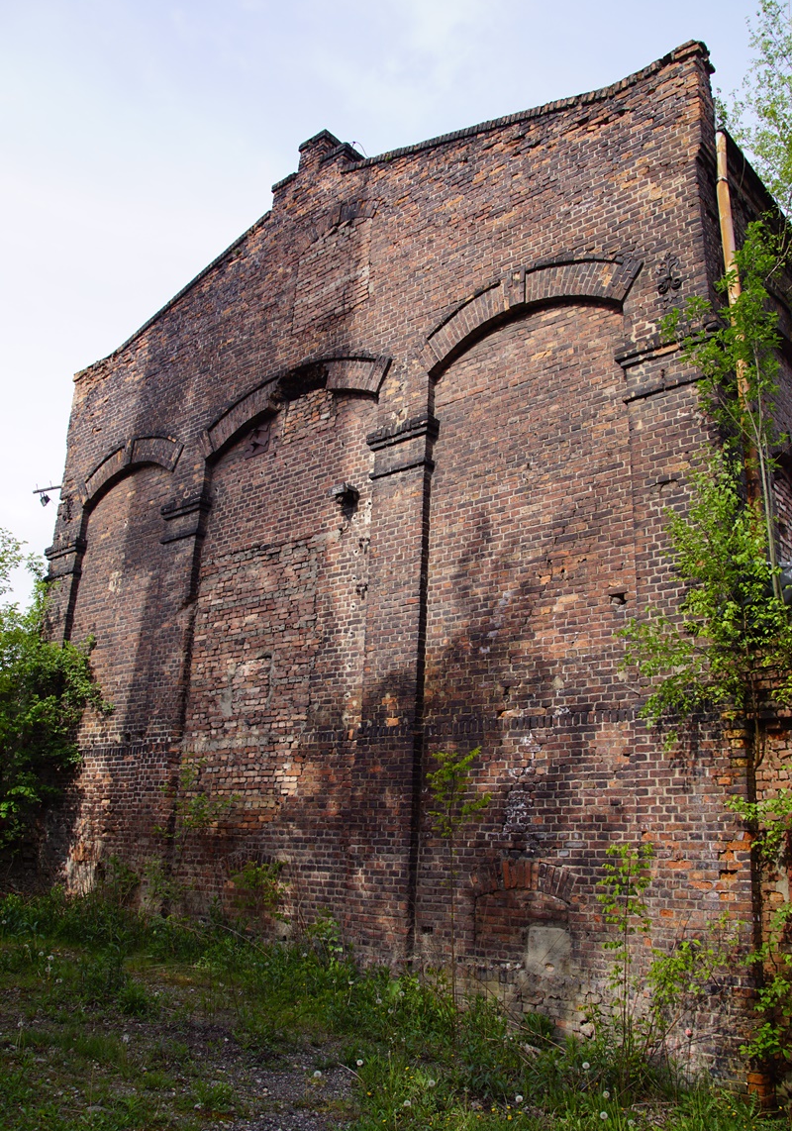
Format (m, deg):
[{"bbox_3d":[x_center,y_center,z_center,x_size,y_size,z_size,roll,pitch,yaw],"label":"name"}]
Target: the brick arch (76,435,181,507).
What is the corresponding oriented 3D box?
[{"bbox_3d":[-4.508,-1.741,15.267,3.040,0.980,0.190,-12,-24,38],"label":"brick arch"}]

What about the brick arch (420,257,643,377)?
[{"bbox_3d":[1.469,-3.061,10.460,3.040,0.980,0.190,-12,-24,38],"label":"brick arch"}]

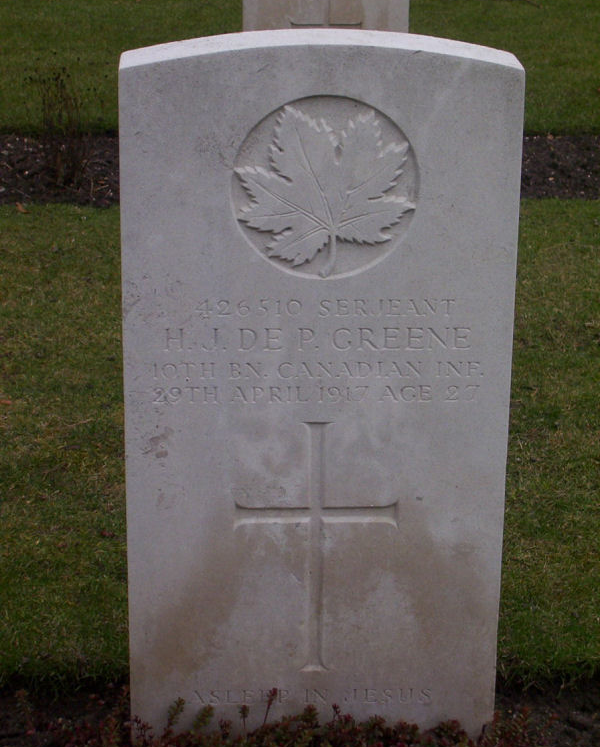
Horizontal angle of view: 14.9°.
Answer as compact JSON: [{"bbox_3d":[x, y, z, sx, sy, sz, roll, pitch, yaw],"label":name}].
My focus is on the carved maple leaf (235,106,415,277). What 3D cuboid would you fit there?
[{"bbox_3d":[0.024,-0.173,2.193,0.174,0.171,0.013,0,22,-1],"label":"carved maple leaf"}]

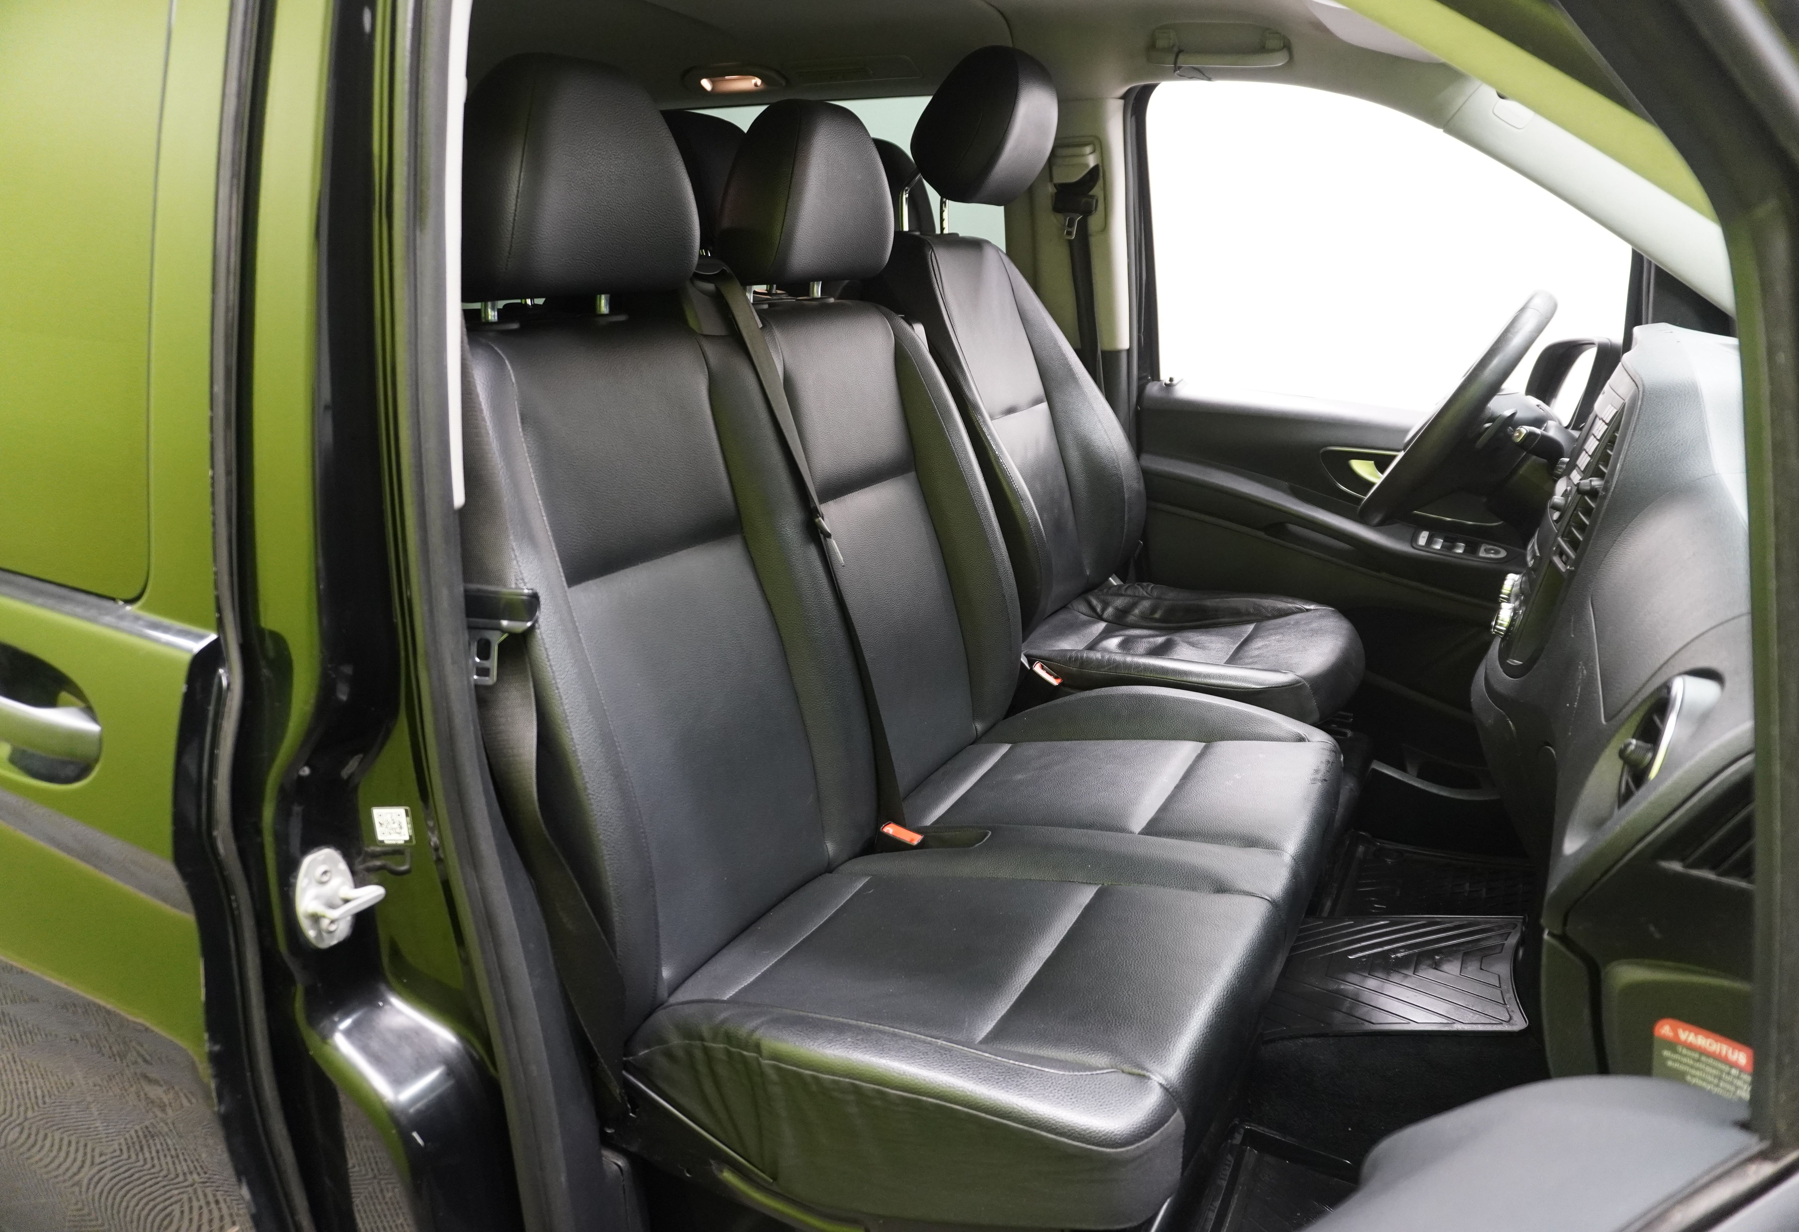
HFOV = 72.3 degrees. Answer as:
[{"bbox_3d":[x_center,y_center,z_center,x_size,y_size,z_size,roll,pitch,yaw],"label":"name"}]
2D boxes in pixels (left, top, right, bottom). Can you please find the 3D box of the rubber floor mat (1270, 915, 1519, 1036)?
[{"bbox_3d":[0.591,0.433,1.509,0.340,0.020,0.250,-9,11,32],"label":"rubber floor mat"}]

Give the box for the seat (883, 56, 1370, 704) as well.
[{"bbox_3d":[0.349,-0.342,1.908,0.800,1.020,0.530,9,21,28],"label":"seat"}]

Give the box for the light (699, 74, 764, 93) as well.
[{"bbox_3d":[-0.308,-0.981,2.271,0.140,0.030,0.050,9,21,28],"label":"light"}]

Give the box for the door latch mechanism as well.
[{"bbox_3d":[-0.430,0.218,0.957,0.037,0.076,0.046,9,21,28],"label":"door latch mechanism"}]

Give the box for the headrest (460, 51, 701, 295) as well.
[{"bbox_3d":[-0.329,-0.420,1.184,0.120,0.232,0.275,9,21,28],"label":"headrest"}]

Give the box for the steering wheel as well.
[{"bbox_3d":[0.783,-0.267,1.708,0.090,0.385,0.385,38,31,14],"label":"steering wheel"}]

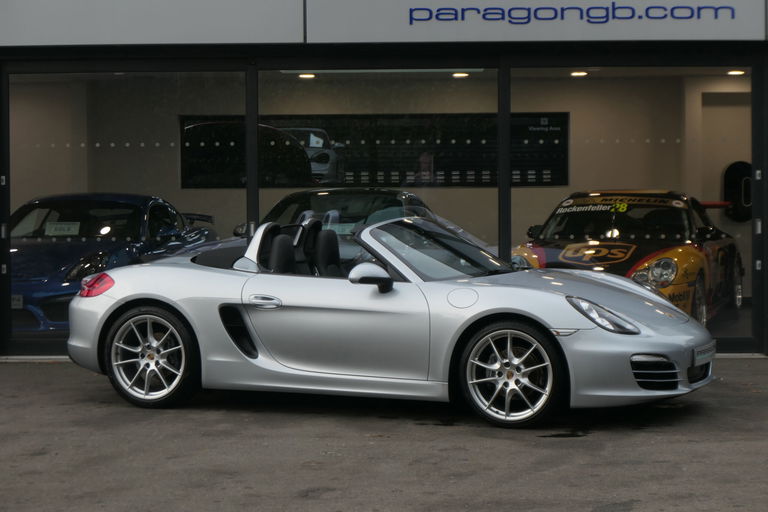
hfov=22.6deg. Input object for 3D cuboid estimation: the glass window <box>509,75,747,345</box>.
[{"bbox_3d":[1.979,-0.420,15.350,1.930,2.190,0.060,0,1,2],"label":"glass window"}]

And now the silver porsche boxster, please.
[{"bbox_3d":[-0.035,0.365,12.810,4.375,1.250,1.890,1,3,23],"label":"silver porsche boxster"}]

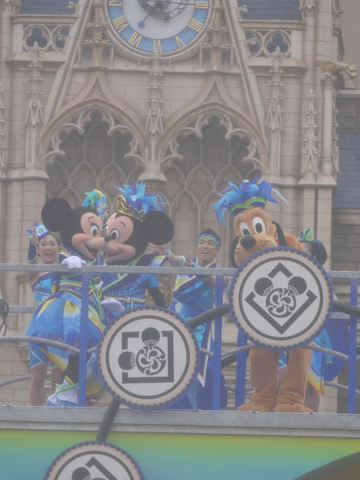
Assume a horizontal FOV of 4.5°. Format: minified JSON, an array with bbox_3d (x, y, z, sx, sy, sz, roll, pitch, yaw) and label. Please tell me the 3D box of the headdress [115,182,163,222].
[{"bbox_3d":[-0.309,-0.279,34.100,0.330,0.270,0.310,6,-8,26],"label":"headdress"}]

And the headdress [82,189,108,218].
[{"bbox_3d":[-0.630,-0.271,34.000,0.190,0.200,0.180,5,-8,-26],"label":"headdress"}]

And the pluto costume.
[{"bbox_3d":[0.627,0.419,34.000,0.760,1.720,0.800,0,-7,12],"label":"pluto costume"}]

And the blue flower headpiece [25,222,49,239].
[{"bbox_3d":[-1.081,-0.072,34.800,0.160,0.120,0.130,1,-7,6],"label":"blue flower headpiece"}]

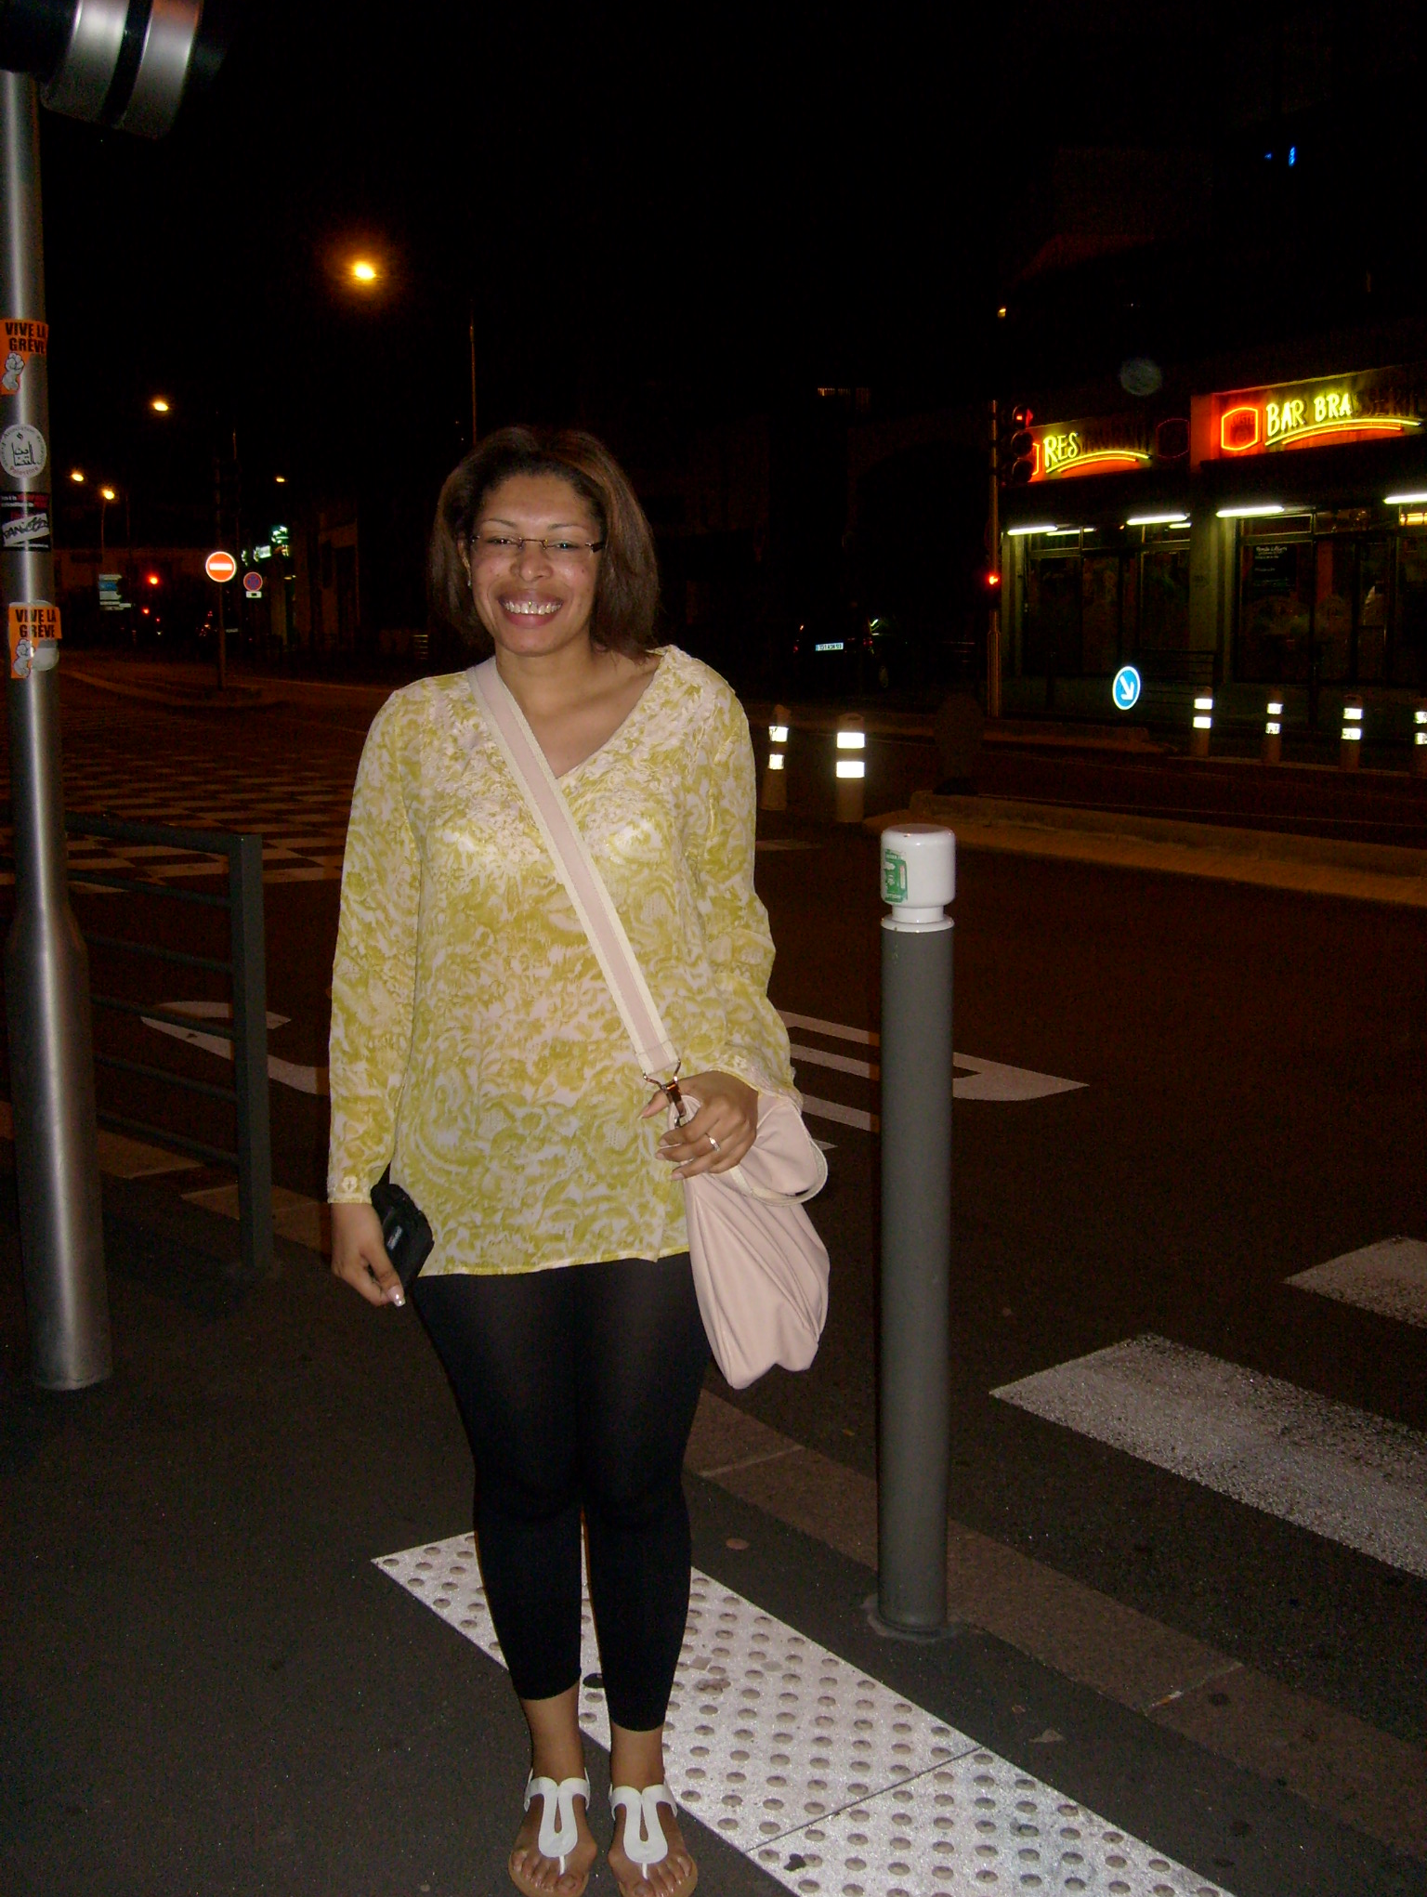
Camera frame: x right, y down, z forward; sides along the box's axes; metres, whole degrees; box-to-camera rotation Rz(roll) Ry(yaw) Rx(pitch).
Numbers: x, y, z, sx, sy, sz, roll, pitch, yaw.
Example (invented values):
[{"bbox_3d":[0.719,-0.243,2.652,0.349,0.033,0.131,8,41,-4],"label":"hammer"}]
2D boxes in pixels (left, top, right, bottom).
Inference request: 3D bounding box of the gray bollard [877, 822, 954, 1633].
[{"bbox_3d":[0.300,0.424,2.841,0.106,1.210,0.106,-1,9,0],"label":"gray bollard"}]

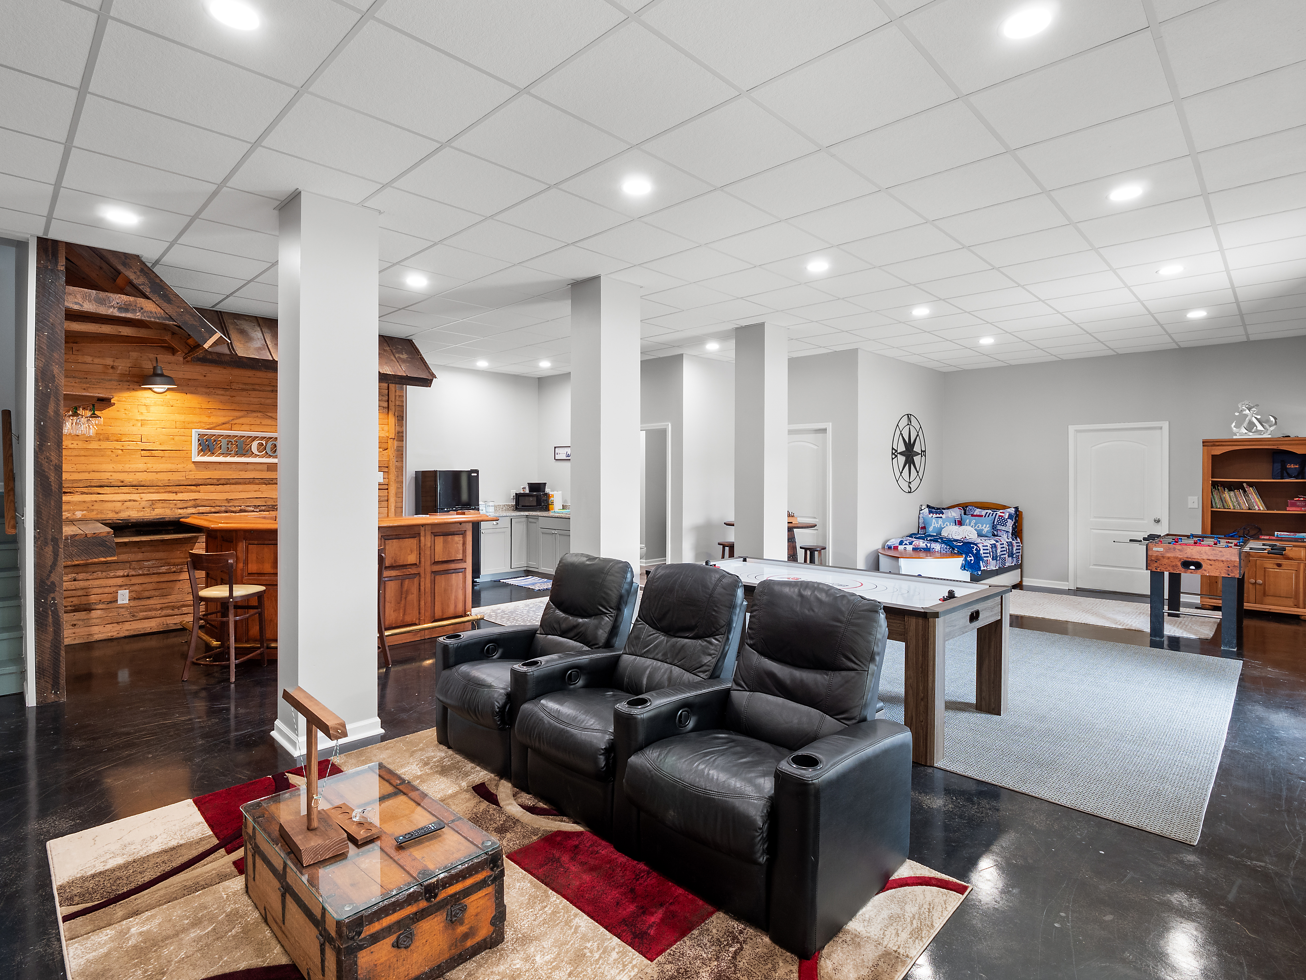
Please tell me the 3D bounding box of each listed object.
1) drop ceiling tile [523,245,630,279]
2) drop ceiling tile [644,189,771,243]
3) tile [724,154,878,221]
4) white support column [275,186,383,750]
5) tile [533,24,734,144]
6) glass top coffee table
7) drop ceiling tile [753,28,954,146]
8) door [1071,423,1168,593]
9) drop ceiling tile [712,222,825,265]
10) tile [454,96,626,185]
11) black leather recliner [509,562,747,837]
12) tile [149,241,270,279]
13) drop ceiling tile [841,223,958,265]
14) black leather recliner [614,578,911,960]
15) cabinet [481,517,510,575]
[{"bbox_3d":[-0.581,-1.704,4.544,0.607,0.021,0.607,2,2,45],"label":"drop ceiling tile"},{"bbox_3d":[0.344,-1.624,3.610,0.594,0.025,0.592,1,2,44],"label":"drop ceiling tile"},{"bbox_3d":[0.814,-1.661,3.317,0.607,0.021,0.607,2,2,45],"label":"tile"},{"bbox_3d":[-1.952,-0.098,3.605,0.450,3.096,0.450,1,1,44],"label":"white support column"},{"bbox_3d":[-0.069,-1.595,2.409,0.594,0.025,0.592,1,2,44],"label":"tile"},{"bbox_3d":[-1.021,1.333,2.132,0.888,0.324,0.521,2,2,45],"label":"glass top coffee table"},{"bbox_3d":[0.810,-1.596,2.425,0.594,0.025,0.592,1,2,44],"label":"drop ceiling tile"},{"bbox_3d":[5.856,0.253,7.596,0.960,2.130,0.100,1,1,41],"label":"door"},{"bbox_3d":[0.795,-1.685,4.139,0.607,0.021,0.607,2,2,45],"label":"drop ceiling tile"},{"bbox_3d":[-0.523,-1.625,2.834,0.590,0.020,0.590,1,1,44],"label":"tile"},{"bbox_3d":[-0.097,0.894,2.924,0.779,1.030,0.894,2,2,45],"label":"black leather recliner"},{"bbox_3d":[-3.326,-1.717,4.566,0.607,0.021,0.607,2,2,45],"label":"tile"},{"bbox_3d":[1.681,-1.669,4.106,0.605,0.030,0.605,1,1,44],"label":"drop ceiling tile"},{"bbox_3d":[0.478,0.957,2.518,0.904,1.056,0.901,1,2,44],"label":"black leather recliner"},{"bbox_3d":[-2.458,0.838,8.862,0.602,0.899,0.481,2,2,45],"label":"cabinet"}]

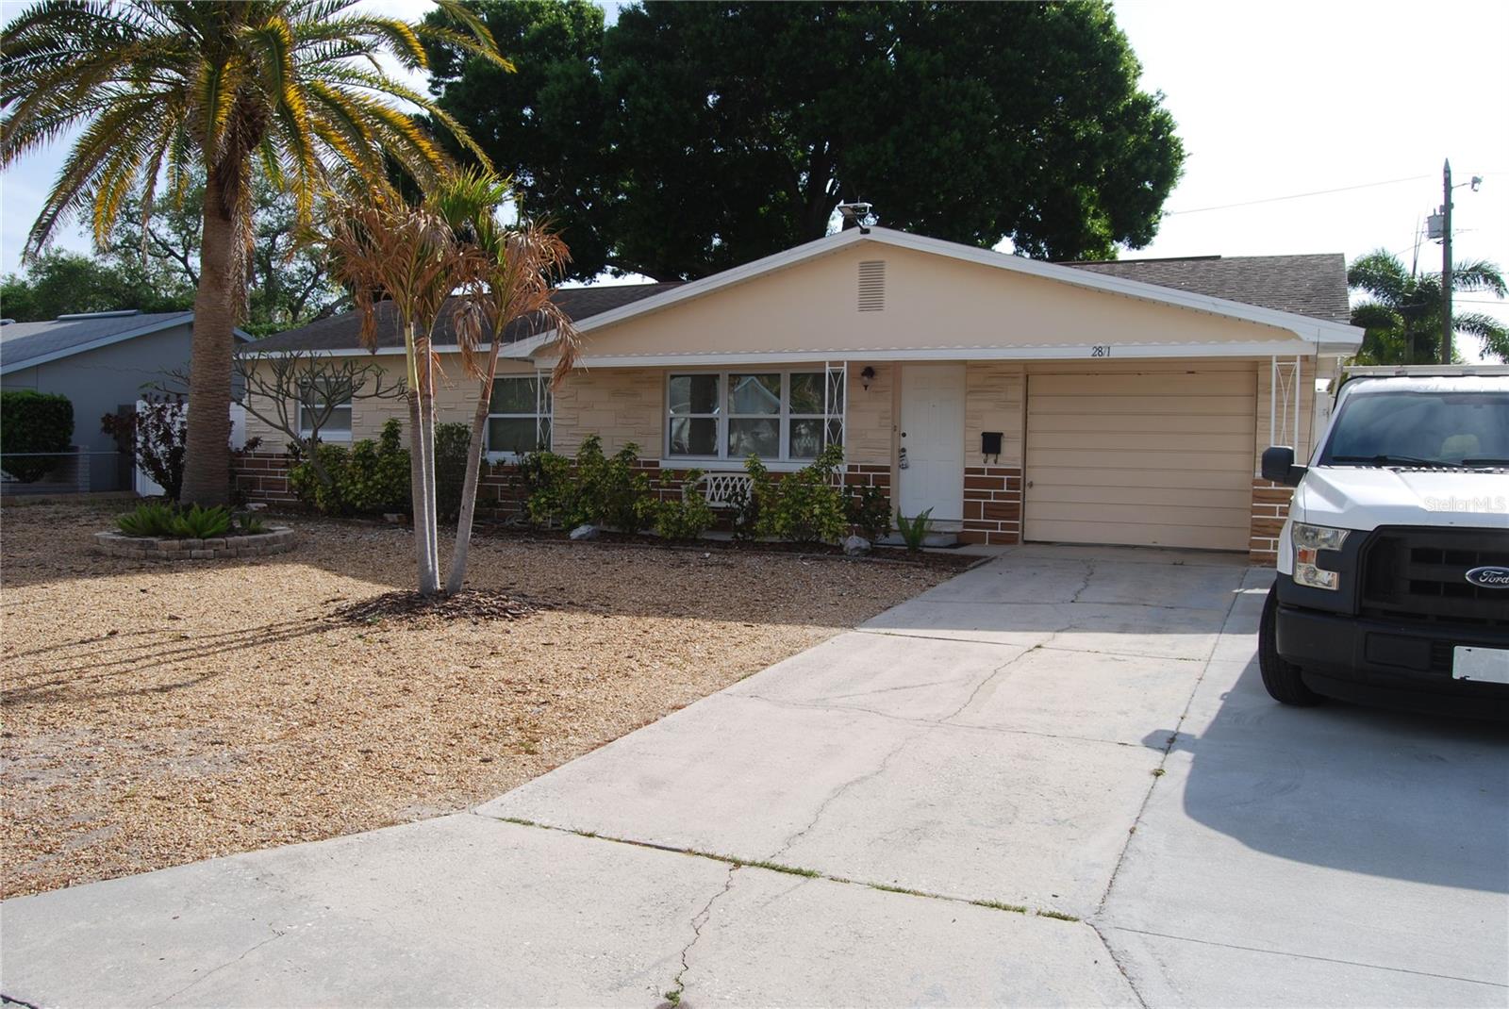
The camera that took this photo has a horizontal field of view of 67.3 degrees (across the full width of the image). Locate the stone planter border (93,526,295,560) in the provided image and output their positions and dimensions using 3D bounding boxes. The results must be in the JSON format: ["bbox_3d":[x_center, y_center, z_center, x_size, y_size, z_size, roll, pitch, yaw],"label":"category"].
[{"bbox_3d":[-7.200,0.434,14.546,2.600,0.220,2.500,0,4,0],"label":"stone planter border"}]

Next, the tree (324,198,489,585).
[{"bbox_3d":[-3.317,-1.040,10.750,1.500,3.800,1.450,0,4,0],"label":"tree"}]

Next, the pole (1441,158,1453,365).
[{"bbox_3d":[21.986,-5.984,35.967,0.280,9.850,0.280,0,4,0],"label":"pole"}]

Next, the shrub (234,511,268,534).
[{"bbox_3d":[-6.533,0.229,14.700,0.450,0.300,0.430,0,4,0],"label":"shrub"}]

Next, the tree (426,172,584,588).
[{"bbox_3d":[-2.378,-1.158,10.750,1.450,4.000,1.400,0,4,0],"label":"tree"}]

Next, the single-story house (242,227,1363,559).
[{"bbox_3d":[0.102,-1.858,19.466,17.900,4.000,9.000,2,5,25],"label":"single-story house"}]

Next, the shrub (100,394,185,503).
[{"bbox_3d":[-11.085,-0.980,20.700,1.650,1.950,1.500,0,4,0],"label":"shrub"}]

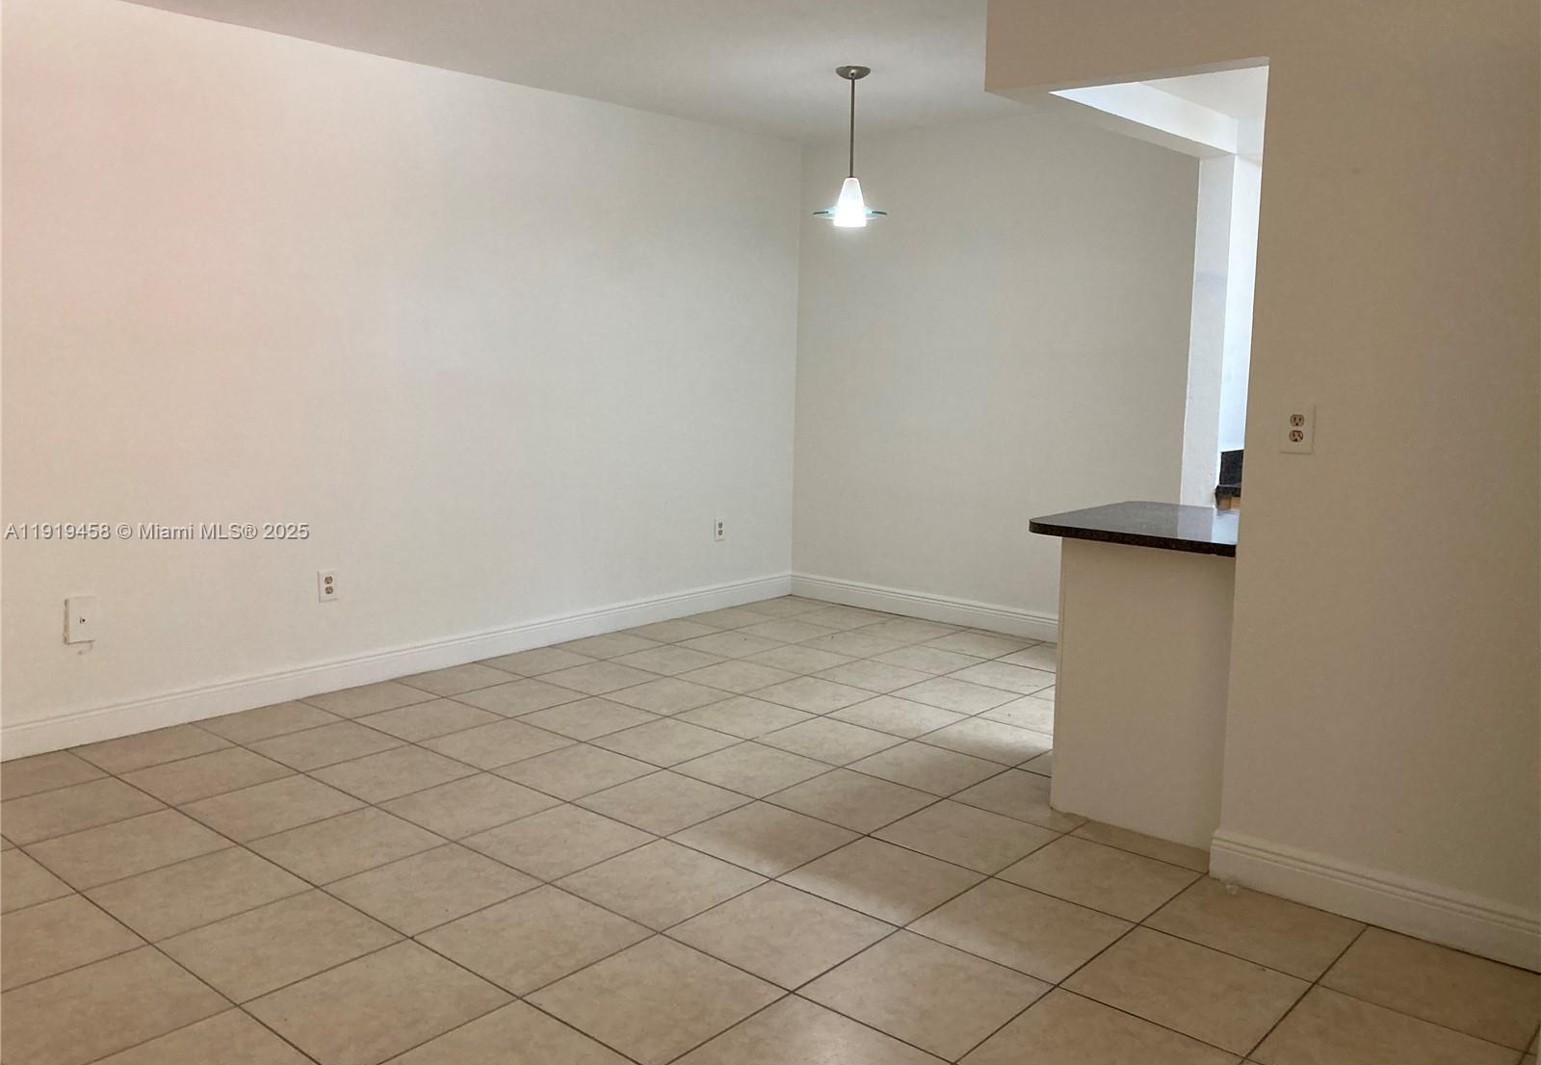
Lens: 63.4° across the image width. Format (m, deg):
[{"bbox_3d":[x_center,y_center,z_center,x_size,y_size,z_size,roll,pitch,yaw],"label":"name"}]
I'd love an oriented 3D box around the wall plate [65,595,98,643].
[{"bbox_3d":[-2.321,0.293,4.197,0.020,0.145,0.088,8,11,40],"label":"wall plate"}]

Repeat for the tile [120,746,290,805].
[{"bbox_3d":[-1.796,0.776,3.990,0.407,0.010,0.407,8,11,40],"label":"tile"}]

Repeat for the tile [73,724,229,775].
[{"bbox_3d":[-2.080,0.730,4.210,0.380,0.010,0.404,8,11,40],"label":"tile"}]

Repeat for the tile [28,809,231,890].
[{"bbox_3d":[-1.739,0.856,3.385,0.404,0.010,0.404,8,11,40],"label":"tile"}]

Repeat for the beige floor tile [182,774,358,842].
[{"bbox_3d":[-1.473,0.816,3.696,0.400,0.012,0.400,8,11,40],"label":"beige floor tile"}]

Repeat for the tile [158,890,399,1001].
[{"bbox_3d":[-1.122,0.942,2.857,0.404,0.010,0.404,8,11,40],"label":"tile"}]

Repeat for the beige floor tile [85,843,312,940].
[{"bbox_3d":[-1.431,0.899,3.121,0.404,0.010,0.404,8,11,40],"label":"beige floor tile"}]

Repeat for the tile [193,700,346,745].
[{"bbox_3d":[-1.799,0.689,4.497,0.363,0.012,0.400,8,11,40],"label":"tile"}]

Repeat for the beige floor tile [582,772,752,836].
[{"bbox_3d":[-0.321,0.819,3.775,0.400,0.010,0.400,8,11,40],"label":"beige floor tile"}]

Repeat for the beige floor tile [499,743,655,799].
[{"bbox_3d":[-0.627,0.775,4.026,0.400,0.012,0.400,8,11,40],"label":"beige floor tile"}]

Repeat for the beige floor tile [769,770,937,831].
[{"bbox_3d":[0.254,0.826,3.834,0.402,0.010,0.402,8,11,40],"label":"beige floor tile"}]

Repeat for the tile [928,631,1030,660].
[{"bbox_3d":[0.968,0.532,5.851,0.400,0.012,0.400,8,11,40],"label":"tile"}]

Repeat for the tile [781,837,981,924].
[{"bbox_3d":[0.294,0.908,3.253,0.400,0.012,0.400,8,11,40],"label":"tile"}]

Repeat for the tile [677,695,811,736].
[{"bbox_3d":[-0.098,0.699,4.691,0.407,0.010,0.407,8,11,40],"label":"tile"}]

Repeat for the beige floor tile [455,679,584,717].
[{"bbox_3d":[-0.975,0.649,4.855,0.400,0.012,0.400,8,11,40],"label":"beige floor tile"}]

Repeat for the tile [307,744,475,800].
[{"bbox_3d":[-1.200,0.772,3.984,0.400,0.012,0.400,8,11,40],"label":"tile"}]

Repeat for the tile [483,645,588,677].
[{"bbox_3d":[-1.007,0.569,5.435,0.363,0.012,0.400,8,11,40],"label":"tile"}]

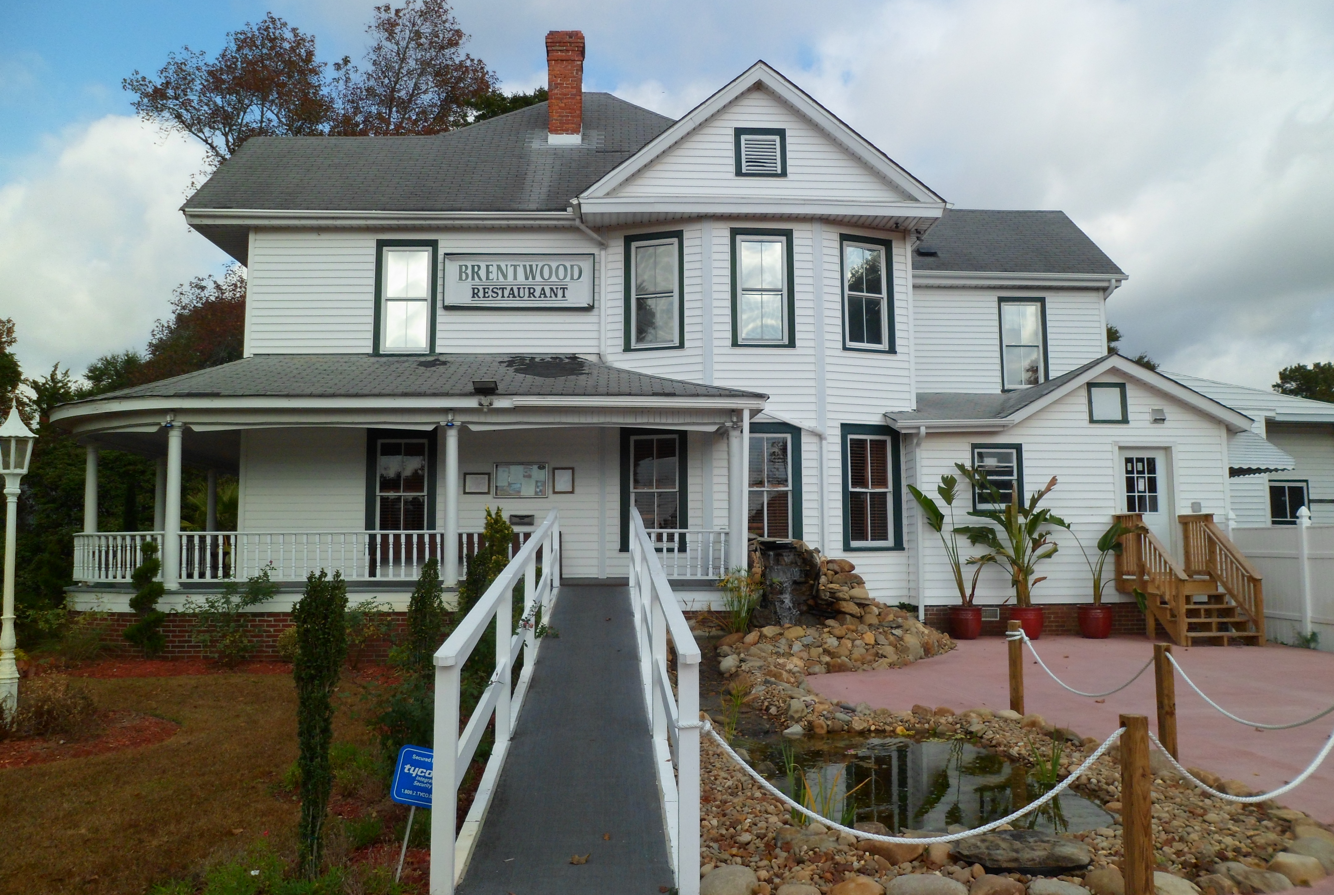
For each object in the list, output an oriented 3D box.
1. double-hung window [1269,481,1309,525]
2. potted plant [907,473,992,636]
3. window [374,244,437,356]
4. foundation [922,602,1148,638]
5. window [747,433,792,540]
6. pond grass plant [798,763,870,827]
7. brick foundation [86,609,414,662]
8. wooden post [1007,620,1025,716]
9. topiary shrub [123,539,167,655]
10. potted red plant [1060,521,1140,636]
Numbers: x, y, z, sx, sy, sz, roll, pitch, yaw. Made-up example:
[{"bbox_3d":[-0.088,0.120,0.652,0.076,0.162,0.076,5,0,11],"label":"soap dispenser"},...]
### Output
[{"bbox_3d":[13.111,1.176,21.131,0.950,0.960,0.100,0,-6,-6],"label":"double-hung window"},{"bbox_3d":[4.343,1.661,15.328,1.321,2.483,1.000,0,-6,-4],"label":"potted plant"},{"bbox_3d":[-4.271,-2.472,16.401,1.014,1.912,0.100,0,-5,-3],"label":"window"},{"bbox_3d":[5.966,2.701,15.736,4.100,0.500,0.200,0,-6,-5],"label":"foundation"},{"bbox_3d":[1.540,0.653,15.619,0.810,1.750,0.100,0,-6,-4],"label":"window"},{"bbox_3d":[0.934,1.941,5.596,0.407,0.352,0.320,0,-5,0],"label":"pond grass plant"},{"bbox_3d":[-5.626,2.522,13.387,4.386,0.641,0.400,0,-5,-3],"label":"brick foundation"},{"bbox_3d":[3.032,1.934,8.707,0.100,0.838,0.100,-4,-6,36],"label":"wooden post"},{"bbox_3d":[-6.741,1.953,12.948,0.566,1.508,0.566,0,-5,0],"label":"topiary shrub"},{"bbox_3d":[6.631,1.998,15.371,1.215,1.801,0.950,0,-6,-4],"label":"potted red plant"}]

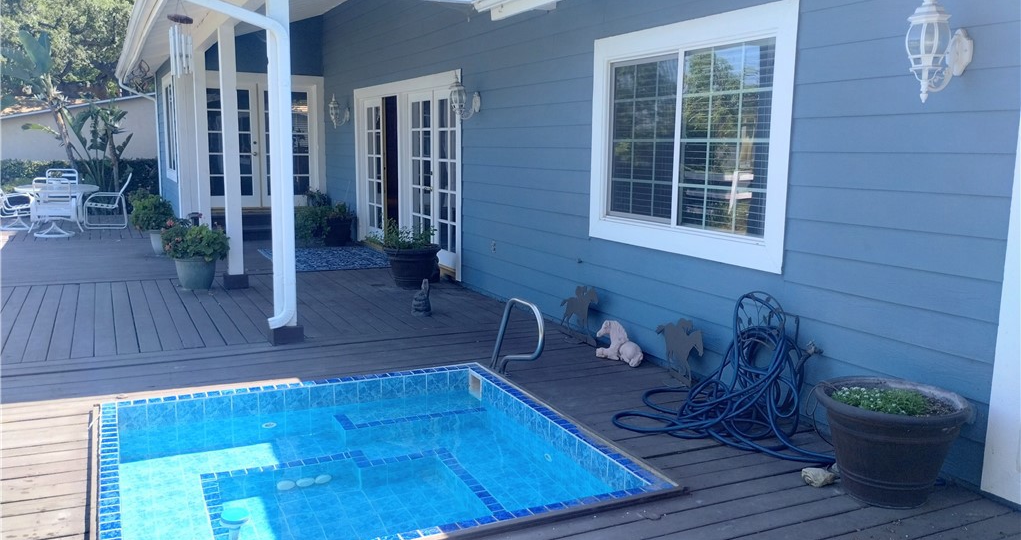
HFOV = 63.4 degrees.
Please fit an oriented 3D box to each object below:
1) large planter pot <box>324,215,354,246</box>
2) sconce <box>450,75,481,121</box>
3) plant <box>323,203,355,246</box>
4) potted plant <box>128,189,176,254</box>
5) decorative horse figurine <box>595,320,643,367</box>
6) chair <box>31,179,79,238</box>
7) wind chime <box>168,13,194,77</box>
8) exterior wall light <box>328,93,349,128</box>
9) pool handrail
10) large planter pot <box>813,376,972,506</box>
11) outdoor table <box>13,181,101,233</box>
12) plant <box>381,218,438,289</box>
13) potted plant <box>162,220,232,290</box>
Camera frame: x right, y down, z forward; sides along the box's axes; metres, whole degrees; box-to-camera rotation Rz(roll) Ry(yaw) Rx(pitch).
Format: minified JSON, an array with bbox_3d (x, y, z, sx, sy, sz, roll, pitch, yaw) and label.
[{"bbox_3d":[-2.643,-0.603,12.574,0.430,0.450,0.430,1,8,0],"label":"large planter pot"},{"bbox_3d":[-0.453,-1.712,8.127,0.310,0.490,0.180,-3,9,-26],"label":"sconce"},{"bbox_3d":[-2.336,-0.621,11.236,0.410,0.578,0.410,-3,10,-25],"label":"plant"},{"bbox_3d":[-4.831,-0.630,11.051,0.620,0.880,0.620,-3,9,-26],"label":"potted plant"},{"bbox_3d":[0.767,0.510,5.850,0.190,0.285,0.390,-6,10,-38],"label":"decorative horse figurine"},{"bbox_3d":[-6.811,-0.951,12.315,0.630,0.849,0.700,-3,10,-24],"label":"chair"},{"bbox_3d":[-2.276,-1.560,5.720,0.180,0.440,0.180,-3,9,-26],"label":"wind chime"},{"bbox_3d":[-2.562,-2.365,12.367,0.305,0.505,0.175,-3,9,-26],"label":"exterior wall light"},{"bbox_3d":[0.039,0.445,5.308,0.060,0.550,0.750,-3,9,-26],"label":"pool handrail"},{"bbox_3d":[1.666,0.773,3.634,0.625,0.430,0.625,1,8,0],"label":"large planter pot"},{"bbox_3d":[-7.099,-0.959,12.898,1.310,0.680,1.310,-3,10,-25],"label":"outdoor table"},{"bbox_3d":[-0.977,-0.162,8.099,0.570,0.667,0.570,1,9,0],"label":"plant"},{"bbox_3d":[-3.032,-0.144,7.932,0.630,0.626,0.630,-3,10,-25],"label":"potted plant"}]

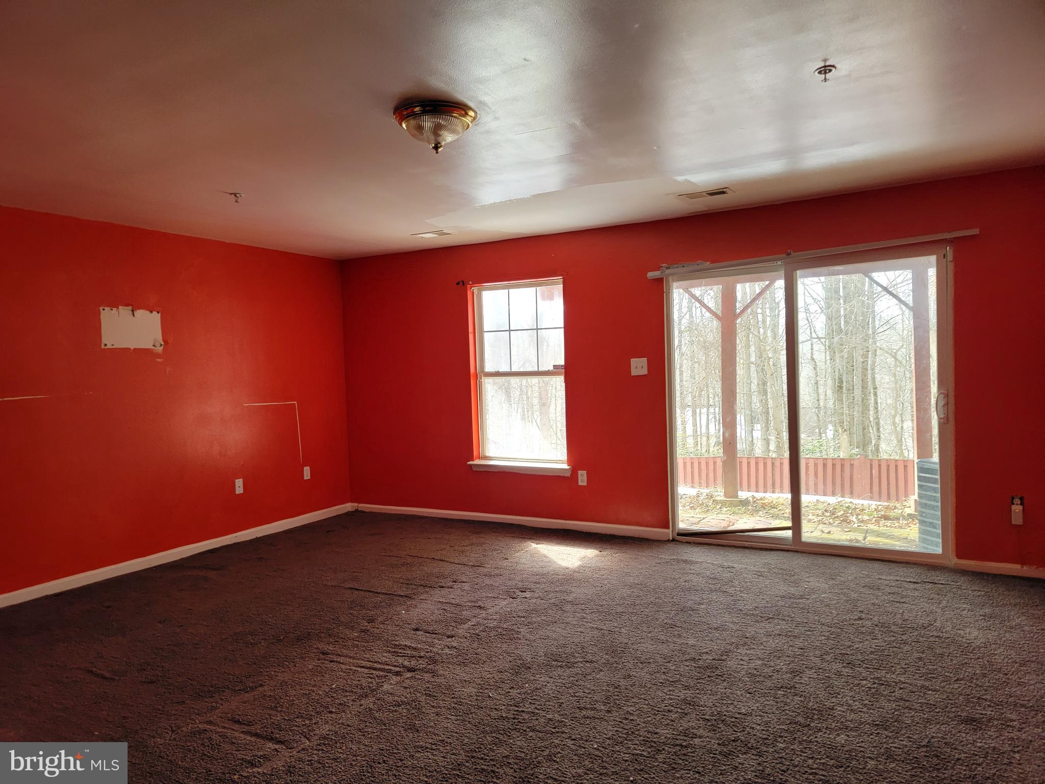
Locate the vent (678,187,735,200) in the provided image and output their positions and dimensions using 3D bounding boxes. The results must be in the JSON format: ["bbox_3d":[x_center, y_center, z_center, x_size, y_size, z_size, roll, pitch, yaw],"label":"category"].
[{"bbox_3d":[1.180,-1.265,4.665,0.345,0.020,0.175,-1,2,29],"label":"vent"}]

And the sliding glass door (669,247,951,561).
[{"bbox_3d":[1.912,0.104,5.023,1.830,2.000,0.120,-1,2,29],"label":"sliding glass door"}]

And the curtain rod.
[{"bbox_3d":[1.859,-0.920,4.917,2.105,0.045,0.050,-3,1,29],"label":"curtain rod"}]

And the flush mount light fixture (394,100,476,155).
[{"bbox_3d":[-0.352,-1.071,2.981,0.340,0.180,0.340,-2,2,0],"label":"flush mount light fixture"}]

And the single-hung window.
[{"bbox_3d":[0.002,-0.164,6.172,0.910,1.520,0.100,-1,2,29],"label":"single-hung window"}]

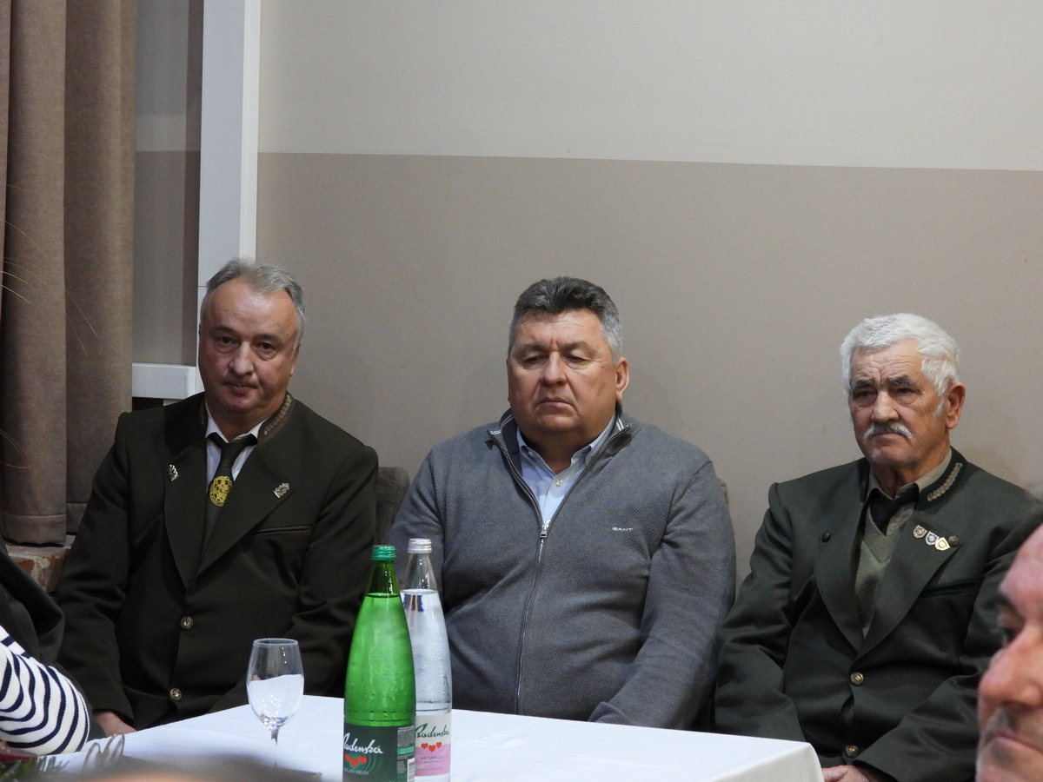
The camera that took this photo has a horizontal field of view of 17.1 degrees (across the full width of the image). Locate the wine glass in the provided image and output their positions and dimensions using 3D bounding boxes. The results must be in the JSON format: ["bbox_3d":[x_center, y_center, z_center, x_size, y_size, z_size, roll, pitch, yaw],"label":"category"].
[{"bbox_3d":[-0.298,0.389,4.210,0.070,0.178,0.070,1,3,0],"label":"wine glass"}]

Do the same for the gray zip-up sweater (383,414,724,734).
[{"bbox_3d":[0.056,0.327,5.100,0.530,0.620,0.380,3,4,23],"label":"gray zip-up sweater"}]

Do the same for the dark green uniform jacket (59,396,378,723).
[{"bbox_3d":[-0.464,0.327,5.260,0.510,0.660,0.380,3,4,22],"label":"dark green uniform jacket"}]

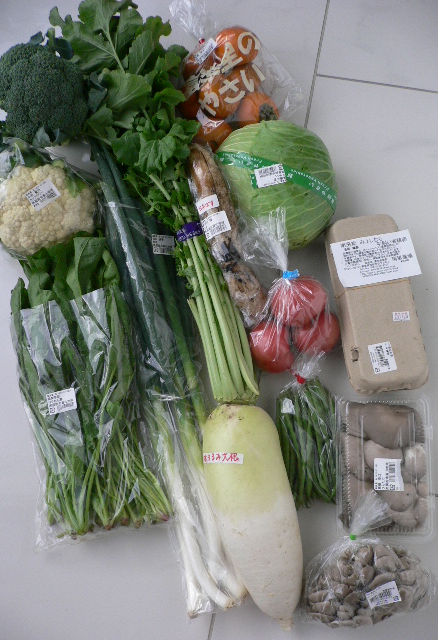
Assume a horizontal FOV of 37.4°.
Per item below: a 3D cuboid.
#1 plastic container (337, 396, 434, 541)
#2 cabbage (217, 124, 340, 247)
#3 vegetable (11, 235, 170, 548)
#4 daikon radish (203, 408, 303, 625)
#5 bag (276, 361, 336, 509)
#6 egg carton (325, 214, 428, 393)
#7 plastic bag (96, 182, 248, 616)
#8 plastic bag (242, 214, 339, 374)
[{"bbox_3d":[0.218,0.195,0.857,0.118,0.045,0.180,-1,77,3],"label":"plastic container"},{"bbox_3d":[0.080,-0.188,0.900,0.170,0.150,0.178,-1,77,3],"label":"cabbage"},{"bbox_3d":[-0.179,0.099,0.895,0.182,0.055,0.405,-8,77,1],"label":"vegetable"},{"bbox_3d":[0.044,0.247,0.831,0.096,0.090,0.278,-11,77,0],"label":"daikon radish"},{"bbox_3d":[0.117,0.155,0.877,0.072,0.035,0.188,-6,77,2],"label":"bag"},{"bbox_3d":[0.215,-0.023,0.896,0.100,0.068,0.240,-9,77,1],"label":"egg carton"},{"bbox_3d":[-0.076,0.073,0.901,0.098,0.045,0.630,-14,77,0],"label":"plastic bag"},{"bbox_3d":[0.103,-0.035,0.899,0.130,0.080,0.215,-6,77,2],"label":"plastic bag"}]

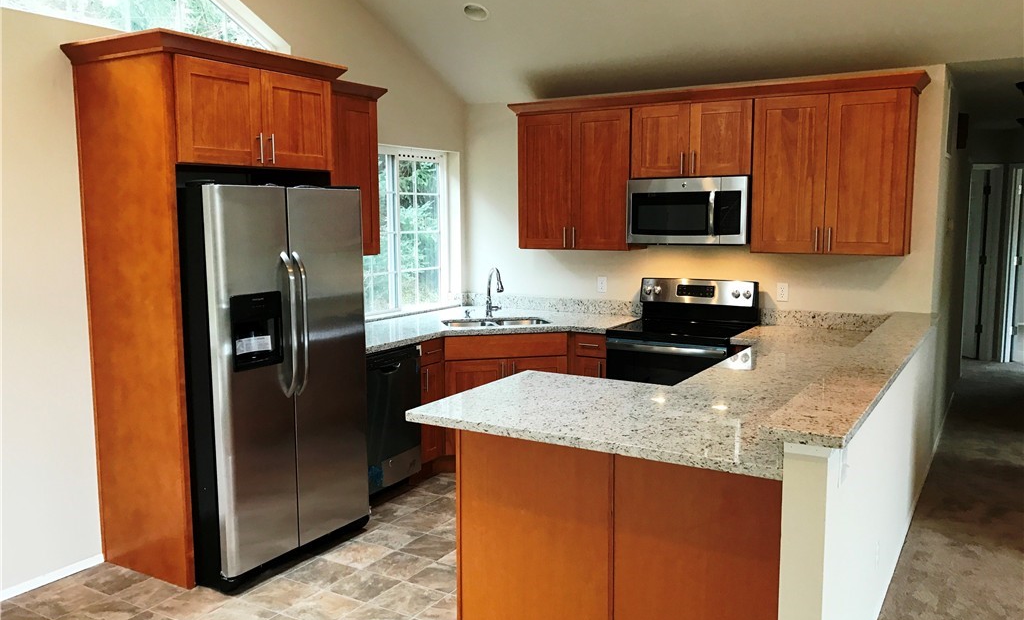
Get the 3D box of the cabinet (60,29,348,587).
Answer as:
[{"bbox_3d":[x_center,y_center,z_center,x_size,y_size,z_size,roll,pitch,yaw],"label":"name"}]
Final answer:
[{"bbox_3d":[-1.391,-0.009,4.017,0.670,2.356,1.085,4,8,30],"label":"cabinet"}]

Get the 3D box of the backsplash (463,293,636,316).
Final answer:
[{"bbox_3d":[0.271,-0.034,6.035,1.490,0.108,0.022,4,8,30],"label":"backsplash"}]

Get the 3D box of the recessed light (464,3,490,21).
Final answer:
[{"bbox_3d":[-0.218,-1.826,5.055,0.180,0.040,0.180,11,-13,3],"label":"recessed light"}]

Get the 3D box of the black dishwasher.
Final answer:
[{"bbox_3d":[-0.947,0.622,4.838,0.605,0.828,0.600,4,8,30],"label":"black dishwasher"}]

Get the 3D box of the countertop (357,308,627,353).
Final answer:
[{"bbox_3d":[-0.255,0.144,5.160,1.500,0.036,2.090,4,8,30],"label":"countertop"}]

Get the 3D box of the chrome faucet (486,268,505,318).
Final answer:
[{"bbox_3d":[-0.106,-0.116,5.707,0.100,0.350,0.260,-3,7,-21],"label":"chrome faucet"}]

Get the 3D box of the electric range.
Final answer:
[{"bbox_3d":[1.068,0.428,5.211,0.765,1.192,0.685,4,8,30],"label":"electric range"}]

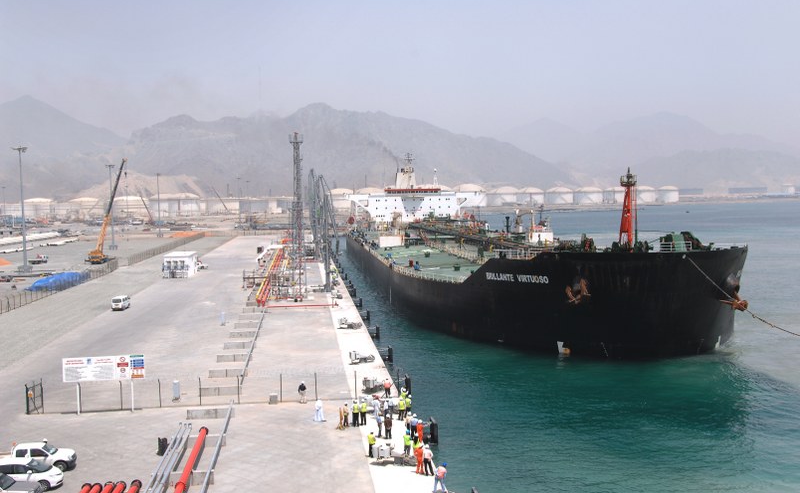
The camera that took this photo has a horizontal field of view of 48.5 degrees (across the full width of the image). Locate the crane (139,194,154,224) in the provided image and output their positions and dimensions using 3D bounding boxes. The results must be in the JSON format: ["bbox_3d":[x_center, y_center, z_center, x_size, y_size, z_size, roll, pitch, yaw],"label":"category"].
[{"bbox_3d":[-185.640,-26.950,650.000,12.000,24.000,4.000,-1,3,0],"label":"crane"}]

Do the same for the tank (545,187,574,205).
[{"bbox_3d":[231.350,-72.390,1285.000,40.000,25.500,40.000,-1,3,0],"label":"tank"}]

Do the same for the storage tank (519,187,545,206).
[{"bbox_3d":[187.890,-71.540,1275.000,40.000,25.500,40.000,-1,3,0],"label":"storage tank"}]

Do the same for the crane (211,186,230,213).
[{"bbox_3d":[-207.950,-53.960,1030.000,24.500,33.500,5.000,-1,3,0],"label":"crane"}]

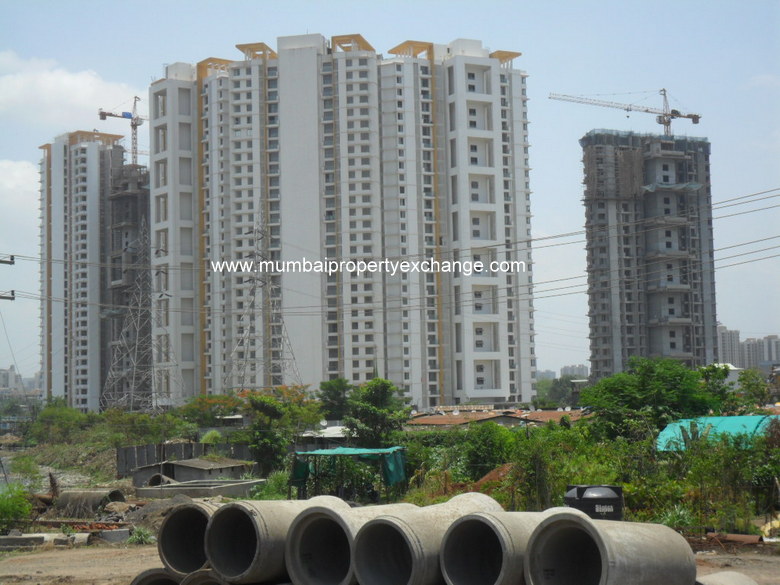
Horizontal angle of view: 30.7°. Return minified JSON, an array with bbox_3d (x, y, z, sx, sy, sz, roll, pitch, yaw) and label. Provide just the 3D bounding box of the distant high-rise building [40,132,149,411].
[{"bbox_3d":[-93.964,-2.623,456.039,29.000,94.267,23.000,2,-6,-37],"label":"distant high-rise building"}]

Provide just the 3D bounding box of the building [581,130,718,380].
[{"bbox_3d":[71.855,-3.853,394.606,28.000,78.869,23.000,1,-5,-28],"label":"building"}]

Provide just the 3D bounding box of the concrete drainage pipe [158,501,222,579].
[{"bbox_3d":[-2.714,4.272,25.012,1.360,1.360,2.500,-5,-6,40],"label":"concrete drainage pipe"}]

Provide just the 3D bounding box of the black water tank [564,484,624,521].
[{"bbox_3d":[4.991,5.526,34.647,1.420,1.620,1.420,-1,-5,0],"label":"black water tank"}]

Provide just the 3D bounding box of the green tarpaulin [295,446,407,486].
[{"bbox_3d":[-1.658,7.314,59.598,4.600,1.647,3.800,-2,-5,6],"label":"green tarpaulin"}]

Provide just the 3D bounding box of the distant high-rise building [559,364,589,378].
[{"bbox_3d":[259.321,134.346,1995.299,38.000,66.214,28.000,-1,-5,0],"label":"distant high-rise building"}]

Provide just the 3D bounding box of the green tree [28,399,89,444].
[{"bbox_3d":[-33.736,13.175,144.468,6.100,4.764,5.600,-1,-5,0],"label":"green tree"}]

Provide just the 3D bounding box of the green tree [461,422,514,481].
[{"bbox_3d":[5.120,8.399,74.547,2.900,3.131,2.800,-1,-5,0],"label":"green tree"}]

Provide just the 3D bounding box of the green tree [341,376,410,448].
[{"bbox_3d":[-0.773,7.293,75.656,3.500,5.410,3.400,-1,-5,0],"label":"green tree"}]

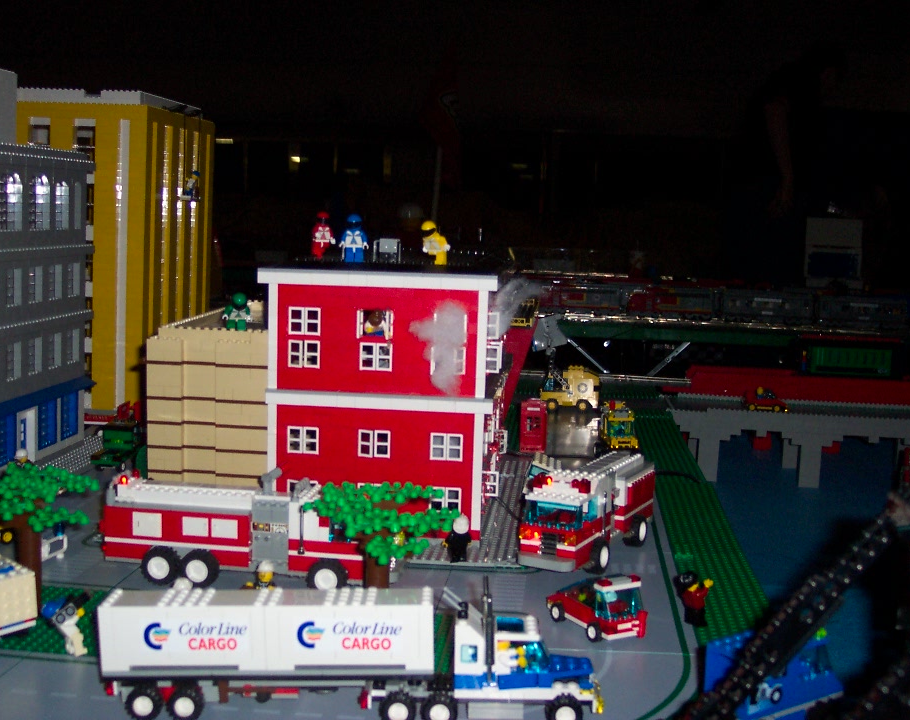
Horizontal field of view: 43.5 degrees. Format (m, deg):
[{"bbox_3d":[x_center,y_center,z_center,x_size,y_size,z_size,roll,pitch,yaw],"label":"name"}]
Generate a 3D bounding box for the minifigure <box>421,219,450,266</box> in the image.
[{"bbox_3d":[-0.017,-0.103,1.003,0.020,0.039,0.024,-5,10,-44],"label":"minifigure"}]

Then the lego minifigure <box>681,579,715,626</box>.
[{"bbox_3d":[0.178,0.178,0.844,0.022,0.042,0.023,0,9,44],"label":"lego minifigure"}]

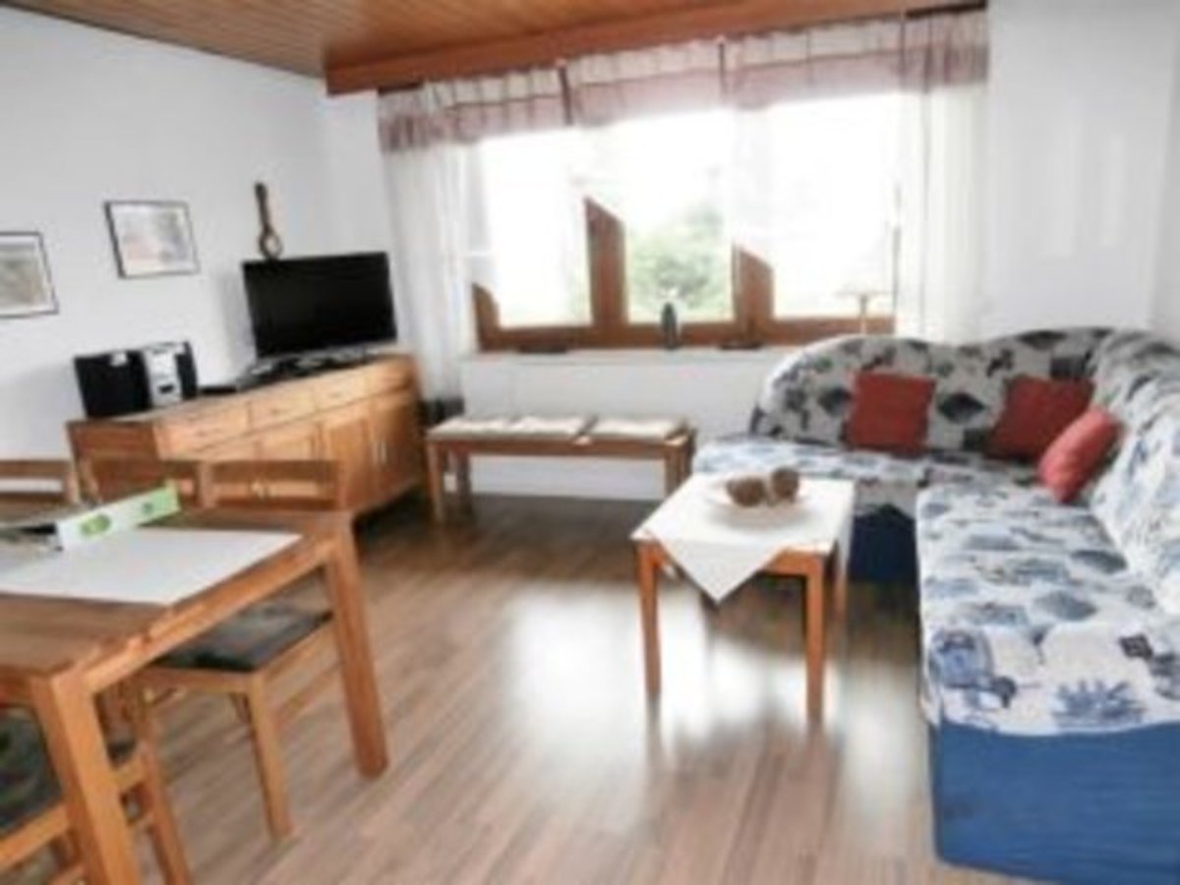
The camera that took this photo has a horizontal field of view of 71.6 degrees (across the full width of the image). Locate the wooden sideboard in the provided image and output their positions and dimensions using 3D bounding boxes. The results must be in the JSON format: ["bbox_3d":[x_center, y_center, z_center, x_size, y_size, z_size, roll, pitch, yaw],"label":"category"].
[{"bbox_3d":[-1.620,0.081,4.303,0.450,0.800,1.850,2,15,22],"label":"wooden sideboard"}]

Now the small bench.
[{"bbox_3d":[-0.132,0.162,4.300,1.370,0.475,0.390,1,15,18],"label":"small bench"}]

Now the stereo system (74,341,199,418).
[{"bbox_3d":[-2.012,-0.286,3.662,0.190,0.265,0.470,2,15,22],"label":"stereo system"}]

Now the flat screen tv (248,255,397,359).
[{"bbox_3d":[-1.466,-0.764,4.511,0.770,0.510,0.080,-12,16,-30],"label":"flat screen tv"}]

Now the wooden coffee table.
[{"bbox_3d":[0.539,0.472,2.711,0.580,0.560,0.670,2,15,20],"label":"wooden coffee table"}]

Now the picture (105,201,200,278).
[{"bbox_3d":[-2.019,-0.946,3.808,0.025,0.325,0.435,2,15,22],"label":"picture"}]

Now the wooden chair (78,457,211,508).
[{"bbox_3d":[-1.403,0.518,2.366,0.470,0.860,0.490,1,15,17],"label":"wooden chair"}]

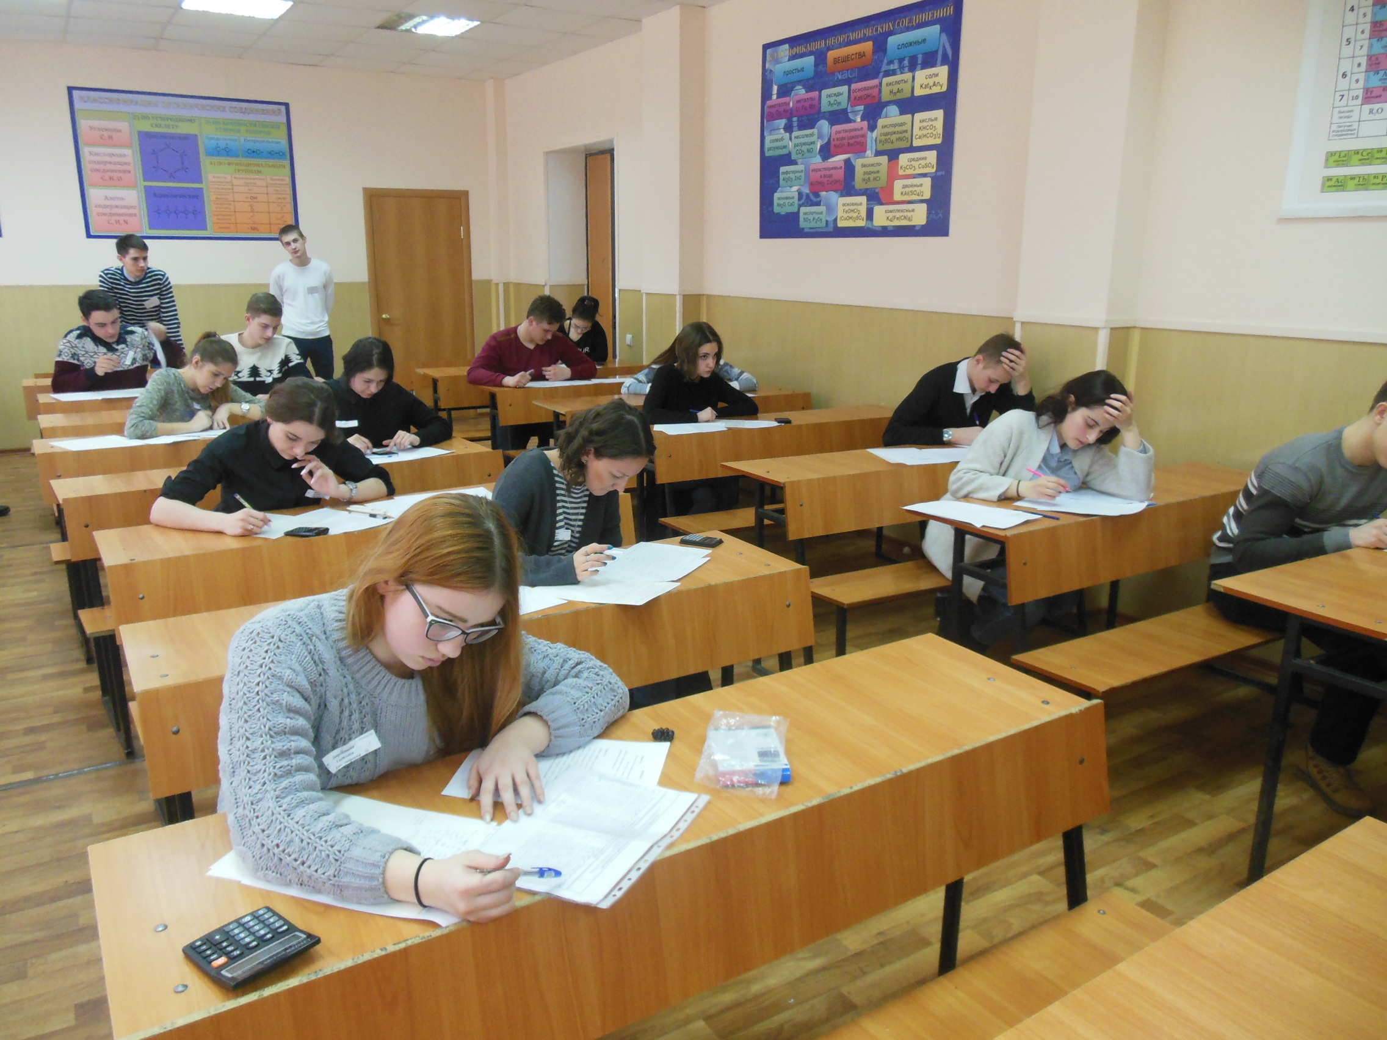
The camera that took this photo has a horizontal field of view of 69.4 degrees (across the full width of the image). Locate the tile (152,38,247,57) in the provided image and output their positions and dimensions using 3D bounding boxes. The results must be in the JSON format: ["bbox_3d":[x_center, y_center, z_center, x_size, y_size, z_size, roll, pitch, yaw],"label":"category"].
[{"bbox_3d":[-3.870,-3.705,7.859,0.600,0.018,0.500,-8,17,-31],"label":"tile"}]

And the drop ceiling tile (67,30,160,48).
[{"bbox_3d":[-4.423,-3.647,7.608,0.600,0.018,0.490,-8,17,-31],"label":"drop ceiling tile"}]

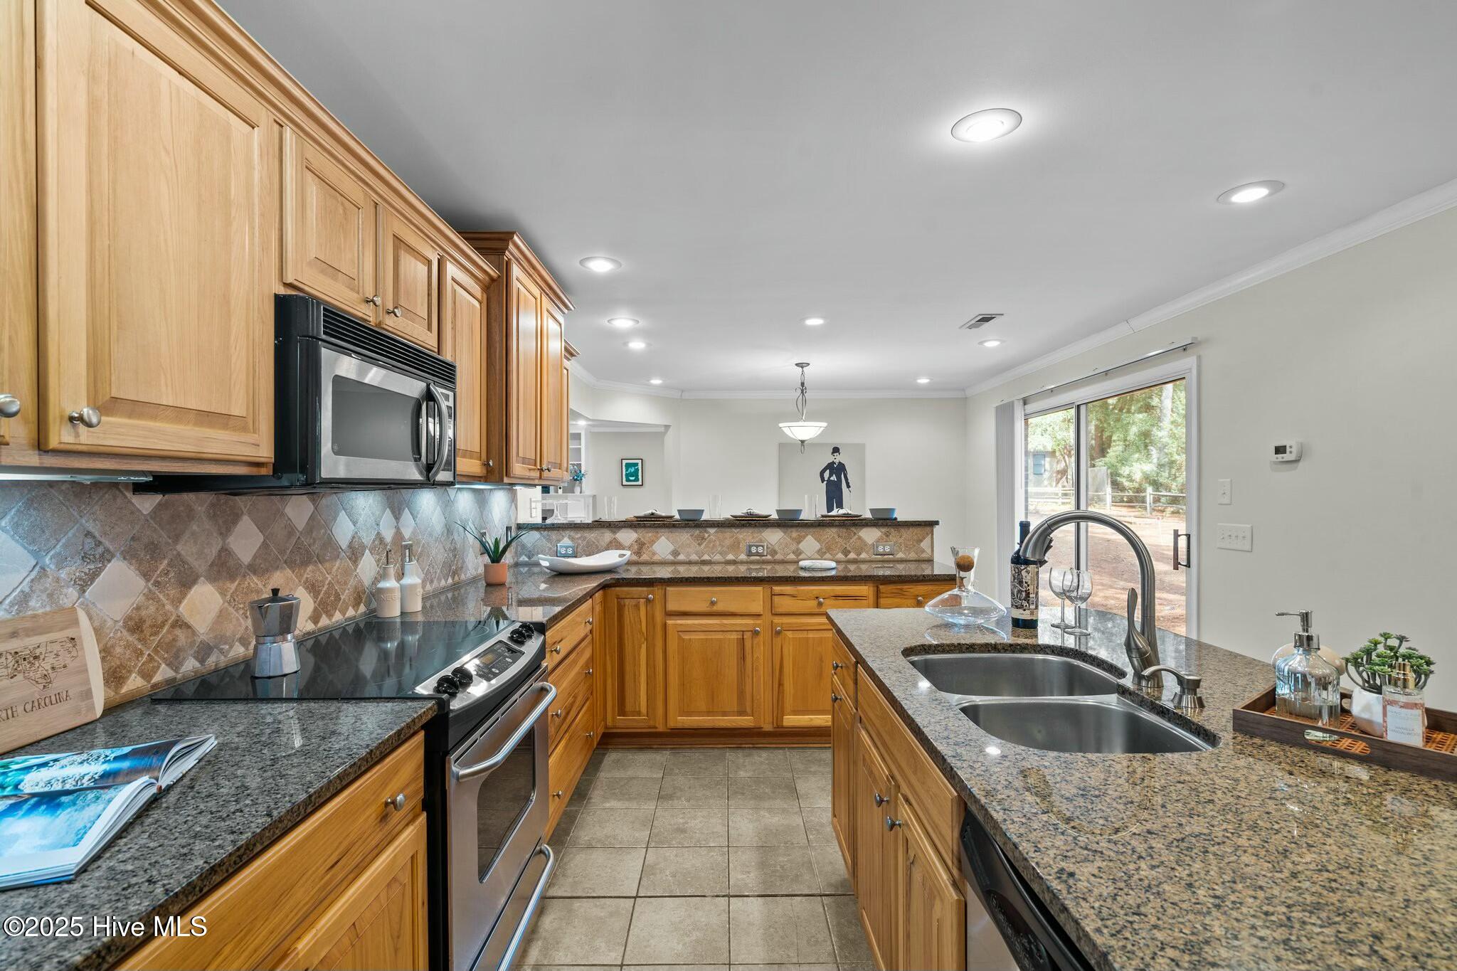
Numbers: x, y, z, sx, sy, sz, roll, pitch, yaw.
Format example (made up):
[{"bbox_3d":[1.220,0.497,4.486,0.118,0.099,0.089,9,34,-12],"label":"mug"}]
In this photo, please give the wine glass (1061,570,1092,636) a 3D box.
[{"bbox_3d":[1.084,0.360,2.010,0.085,0.195,0.085,0,0,0],"label":"wine glass"}]

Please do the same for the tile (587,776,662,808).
[{"bbox_3d":[-0.460,1.393,2.934,0.304,0.010,0.304,0,0,0],"label":"tile"}]

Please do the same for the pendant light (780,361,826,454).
[{"bbox_3d":[0.647,-0.670,5.600,0.415,0.780,0.415,0,-1,0],"label":"pendant light"}]

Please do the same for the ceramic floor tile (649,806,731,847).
[{"bbox_3d":[-0.151,1.373,2.591,0.302,0.010,0.302,0,0,0],"label":"ceramic floor tile"}]

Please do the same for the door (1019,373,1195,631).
[{"bbox_3d":[2.586,0.376,4.723,0.090,2.030,2.300,0,0,0],"label":"door"}]

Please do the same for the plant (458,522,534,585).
[{"bbox_3d":[-1.100,0.319,3.044,0.345,0.286,0.270,0,0,0],"label":"plant"}]

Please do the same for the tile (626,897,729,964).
[{"bbox_3d":[-0.150,1.384,2.013,0.304,0.010,0.304,0,0,0],"label":"tile"}]

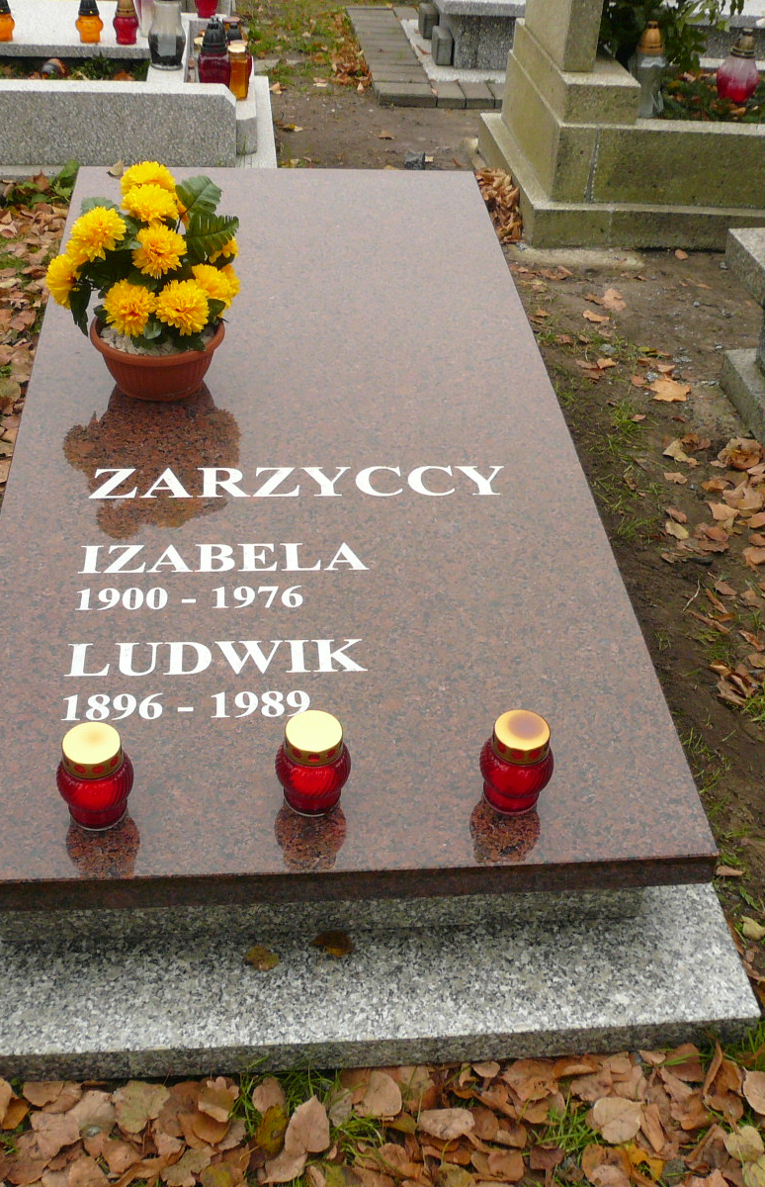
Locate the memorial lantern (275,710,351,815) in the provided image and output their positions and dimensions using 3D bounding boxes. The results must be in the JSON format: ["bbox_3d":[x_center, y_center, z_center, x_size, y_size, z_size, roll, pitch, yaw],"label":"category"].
[{"bbox_3d":[-0.081,0.202,1.500,0.087,0.117,0.087,-2,41,-6],"label":"memorial lantern"}]

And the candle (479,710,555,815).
[{"bbox_3d":[0.160,0.205,1.523,0.087,0.123,0.087,-1,41,-5],"label":"candle"}]

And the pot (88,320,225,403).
[{"bbox_3d":[-0.386,-0.414,2.220,0.228,0.112,0.228,-1,41,-5],"label":"pot"}]

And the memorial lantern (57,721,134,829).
[{"bbox_3d":[-0.336,0.214,1.482,0.089,0.120,0.089,-1,41,-5],"label":"memorial lantern"}]

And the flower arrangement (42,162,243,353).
[{"bbox_3d":[-0.390,-0.553,2.091,0.314,0.290,0.300,-1,41,-5],"label":"flower arrangement"}]

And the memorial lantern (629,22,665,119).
[{"bbox_3d":[0.750,-1.467,3.564,0.105,0.260,0.105,-1,37,-5],"label":"memorial lantern"}]

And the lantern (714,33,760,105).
[{"bbox_3d":[1.090,-1.611,3.920,0.125,0.210,0.125,-3,36,-5],"label":"lantern"}]

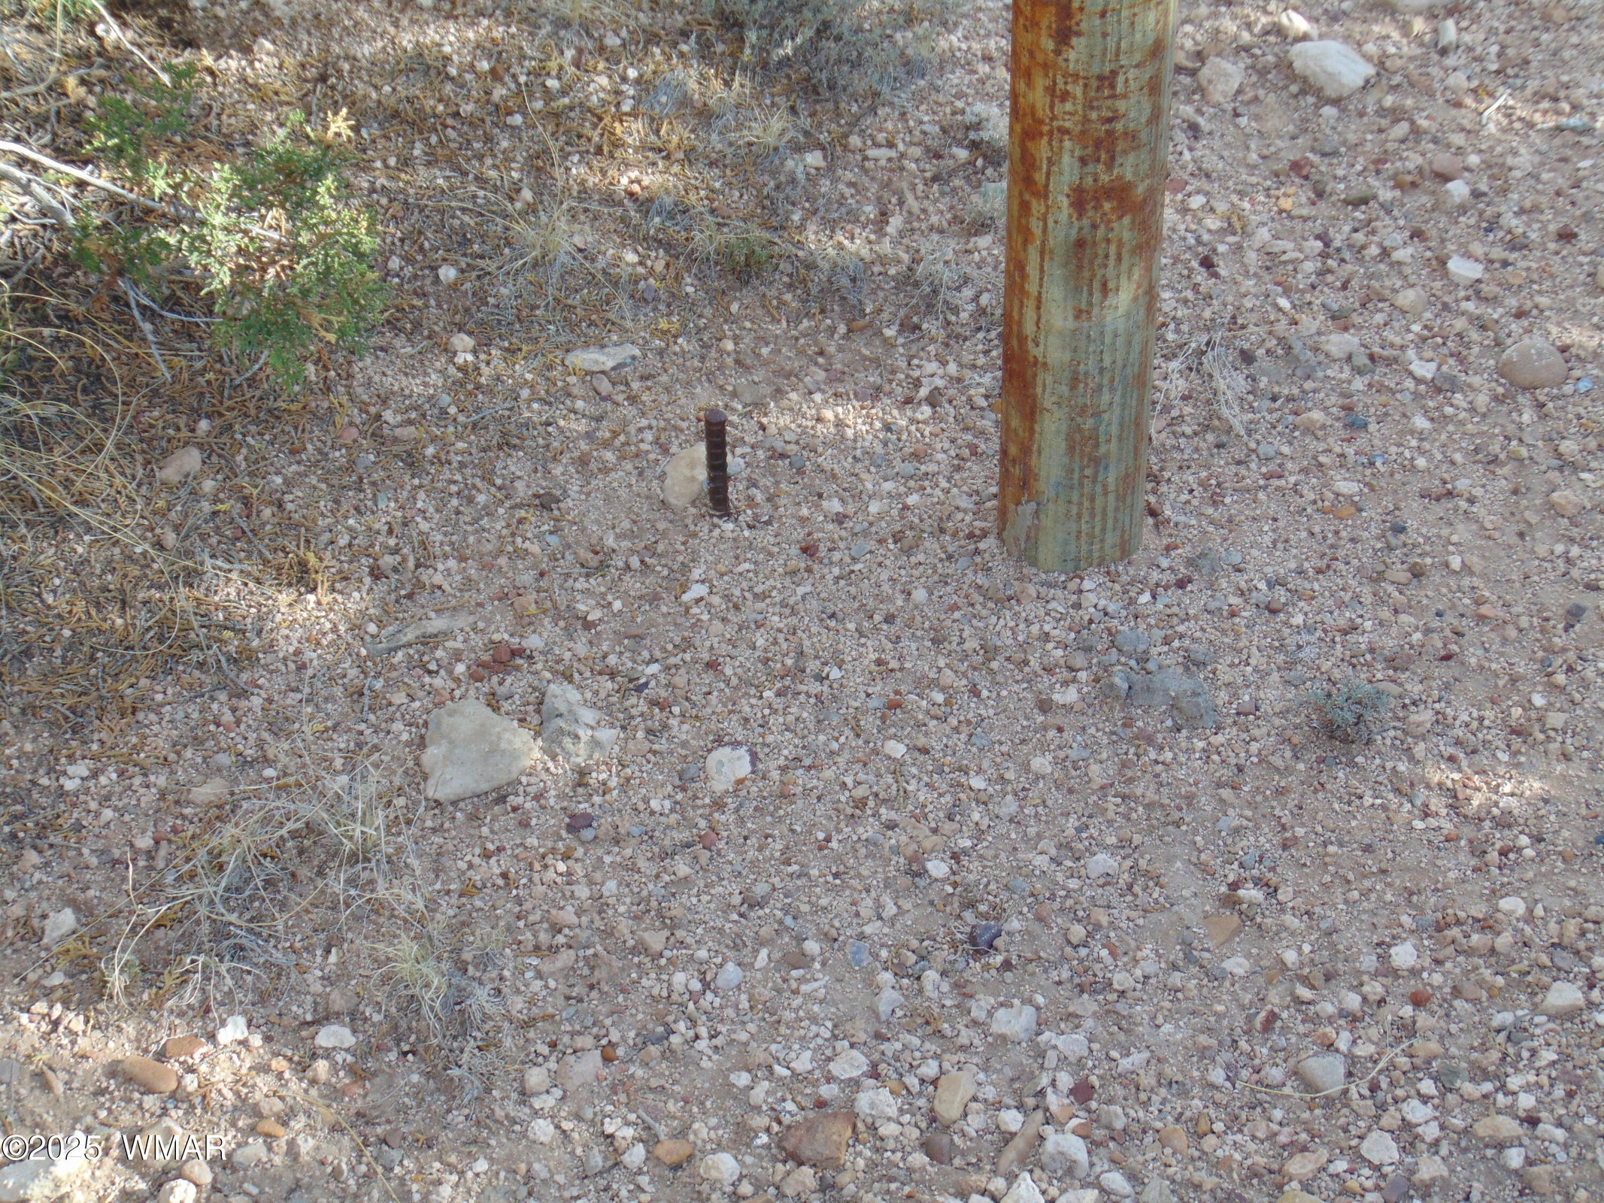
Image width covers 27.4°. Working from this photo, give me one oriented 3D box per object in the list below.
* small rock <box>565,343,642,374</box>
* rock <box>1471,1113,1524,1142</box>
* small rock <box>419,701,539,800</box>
[{"bbox_3d":[-0.163,-0.198,2.692,0.062,0.017,0.026,-5,41,-4],"label":"small rock"},{"bbox_3d":[0.442,0.336,2.095,0.032,0.013,0.017,-1,45,1],"label":"rock"},{"bbox_3d":[-0.235,0.102,2.339,0.083,0.029,0.078,-13,42,-13],"label":"small rock"}]

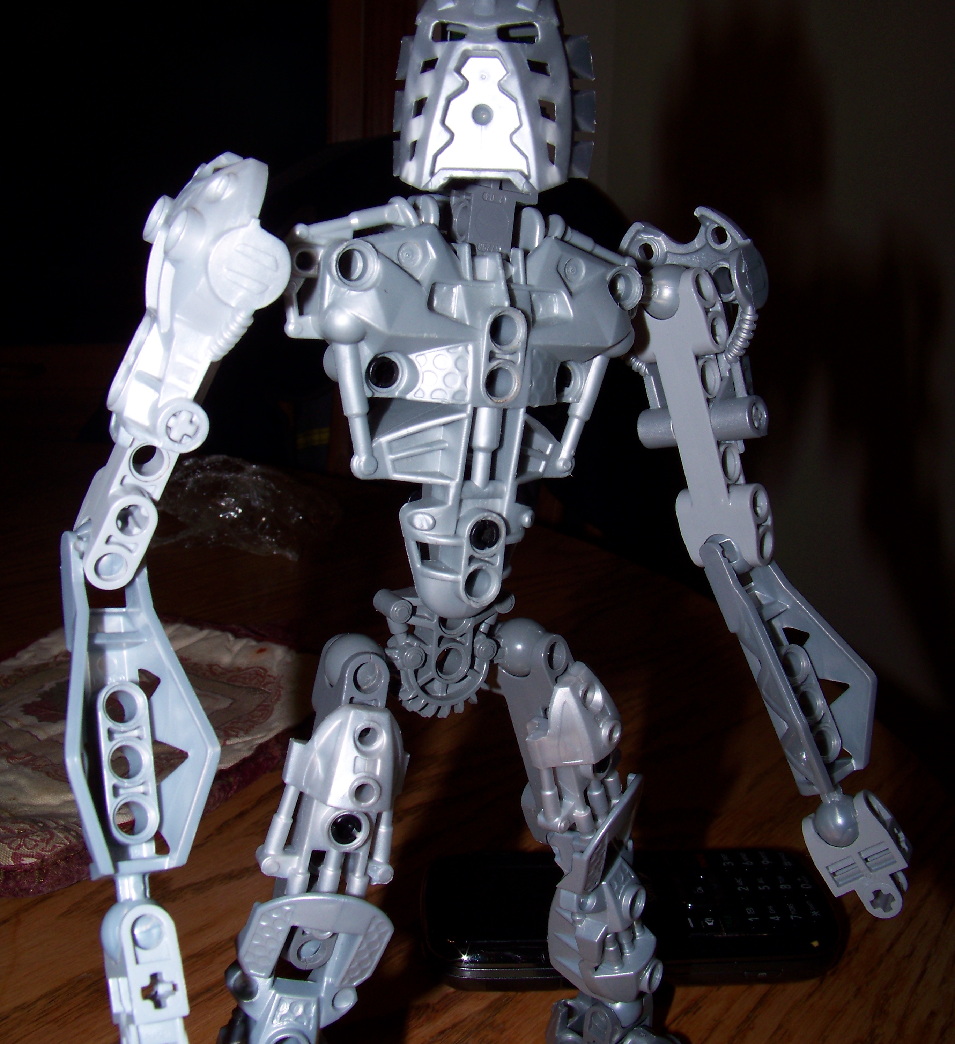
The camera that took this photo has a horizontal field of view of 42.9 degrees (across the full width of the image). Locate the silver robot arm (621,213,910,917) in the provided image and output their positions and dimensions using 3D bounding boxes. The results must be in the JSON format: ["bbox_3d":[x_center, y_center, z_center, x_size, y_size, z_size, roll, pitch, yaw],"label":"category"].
[{"bbox_3d":[0.056,0.009,0.228,0.032,0.138,0.032,-19,6,-29],"label":"silver robot arm"}]

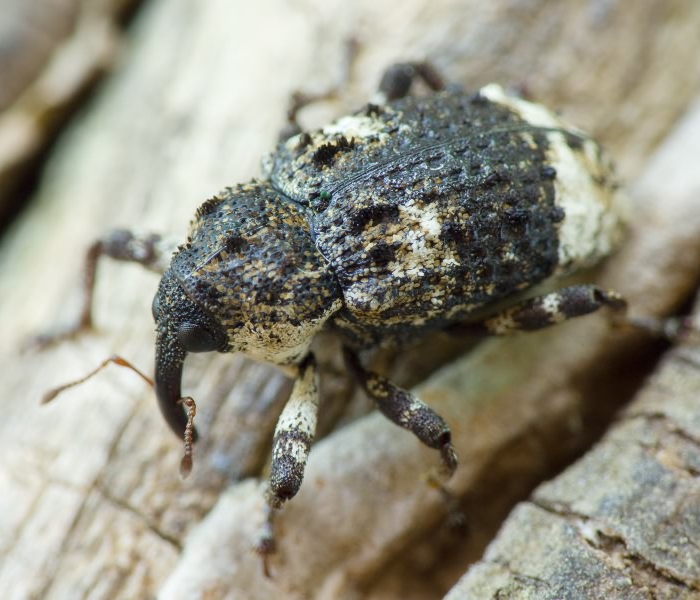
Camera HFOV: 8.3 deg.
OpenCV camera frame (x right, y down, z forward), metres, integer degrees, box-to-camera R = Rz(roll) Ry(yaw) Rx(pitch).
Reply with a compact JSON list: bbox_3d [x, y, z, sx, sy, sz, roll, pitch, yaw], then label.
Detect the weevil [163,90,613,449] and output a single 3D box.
[{"bbox_3d":[0.001,-0.001,0.089,0.010,0.006,0.004,-16,47,-21],"label":"weevil"}]

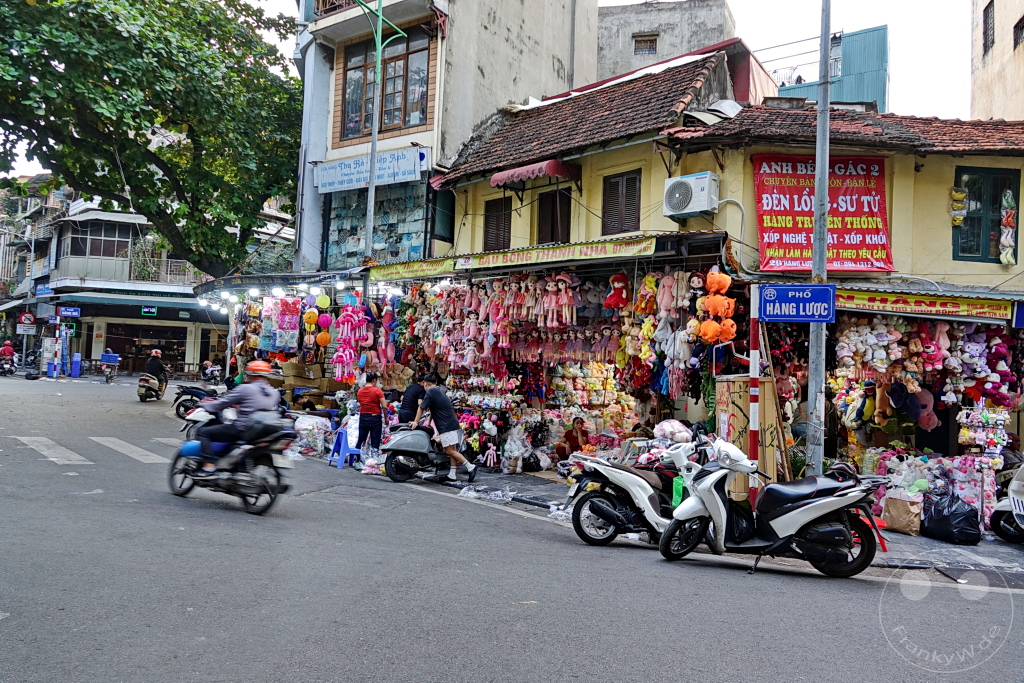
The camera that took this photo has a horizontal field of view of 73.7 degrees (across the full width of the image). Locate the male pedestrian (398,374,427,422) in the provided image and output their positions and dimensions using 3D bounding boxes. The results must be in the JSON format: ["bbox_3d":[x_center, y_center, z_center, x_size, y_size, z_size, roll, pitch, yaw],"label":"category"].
[{"bbox_3d":[-1.606,1.228,10.899,0.500,1.420,0.420,2,-1,27],"label":"male pedestrian"}]

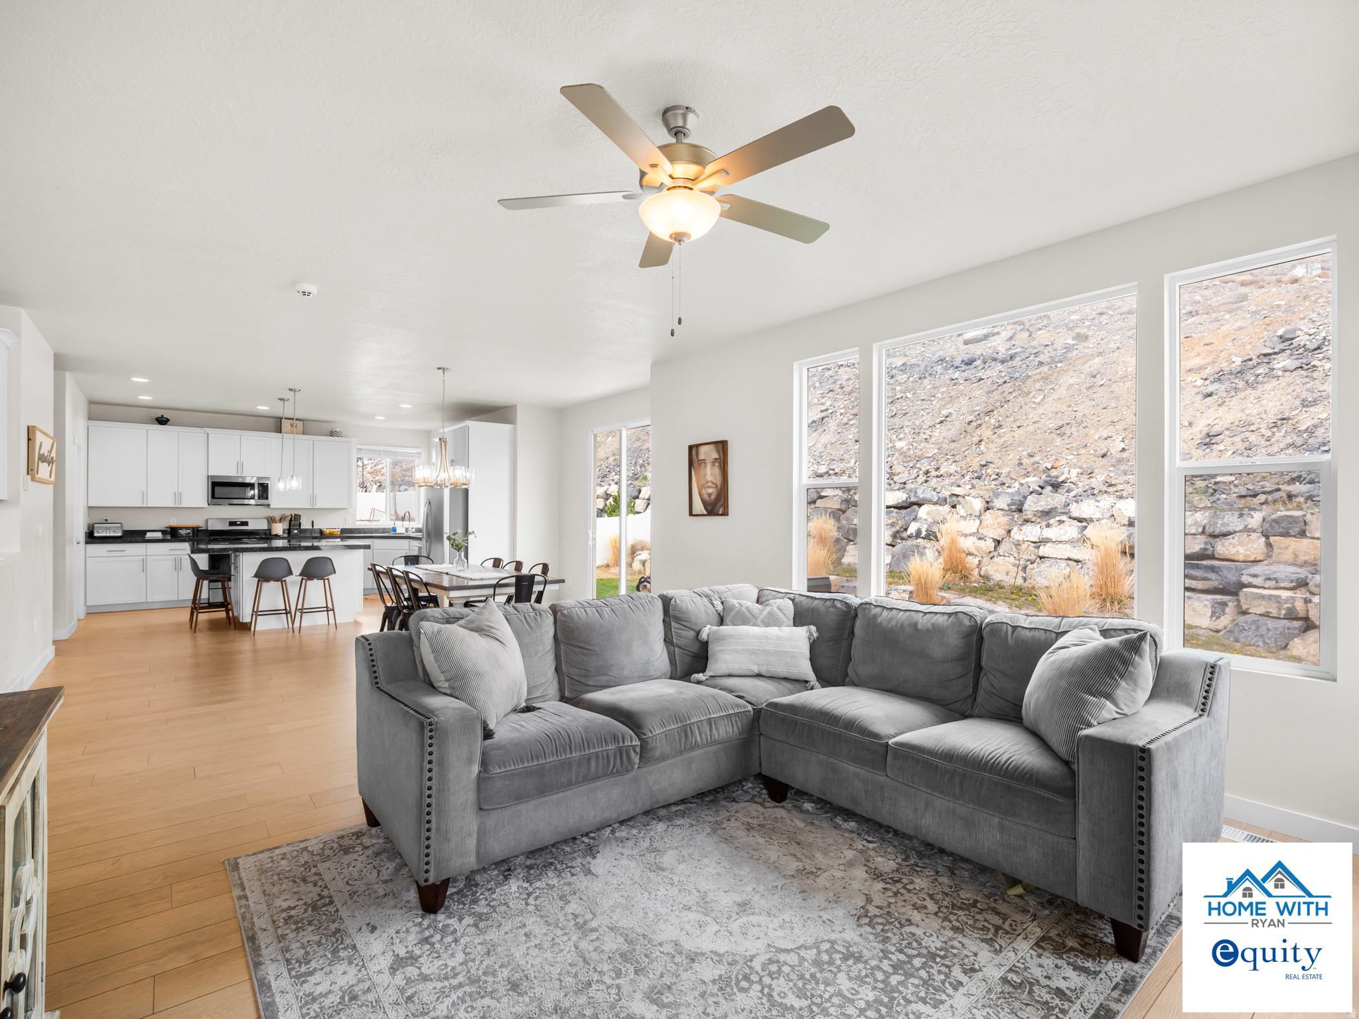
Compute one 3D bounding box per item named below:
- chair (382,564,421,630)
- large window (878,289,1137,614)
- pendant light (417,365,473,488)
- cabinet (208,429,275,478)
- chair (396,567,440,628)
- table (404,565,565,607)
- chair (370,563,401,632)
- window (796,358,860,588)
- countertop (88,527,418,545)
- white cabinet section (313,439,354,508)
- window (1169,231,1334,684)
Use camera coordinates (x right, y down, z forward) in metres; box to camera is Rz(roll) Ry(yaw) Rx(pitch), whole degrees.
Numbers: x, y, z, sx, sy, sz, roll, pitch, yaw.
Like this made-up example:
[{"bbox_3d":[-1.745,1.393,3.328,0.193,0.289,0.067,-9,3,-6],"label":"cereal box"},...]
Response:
[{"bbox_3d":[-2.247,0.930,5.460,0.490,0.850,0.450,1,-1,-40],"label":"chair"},{"bbox_3d":[1.794,-0.222,3.679,0.110,1.780,1.510,0,0,-37],"label":"large window"},{"bbox_3d":[-2.295,-0.804,6.085,0.560,1.170,0.560,1,-1,-40],"label":"pendant light"},{"bbox_3d":[-6.491,-0.790,9.292,0.770,0.635,0.340,0,0,-37],"label":"cabinet"},{"bbox_3d":[-2.165,0.945,5.502,0.480,0.850,0.440,0,0,-40],"label":"chair"},{"bbox_3d":[-2.061,0.978,5.820,1.000,0.765,2.120,1,-1,-40],"label":"table"},{"bbox_3d":[-2.757,0.944,6.158,0.480,0.850,0.440,0,0,-40],"label":"chair"},{"bbox_3d":[1.042,-0.202,4.495,0.120,1.800,0.560,1,-1,-40],"label":"window"},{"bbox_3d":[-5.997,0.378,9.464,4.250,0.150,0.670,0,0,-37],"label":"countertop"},{"bbox_3d":[-5.517,-0.556,9.950,0.561,1.071,0.325,0,0,-39],"label":"white cabinet section"},{"bbox_3d":[2.496,-0.207,2.770,0.120,1.800,0.553,1,-1,-40],"label":"window"}]

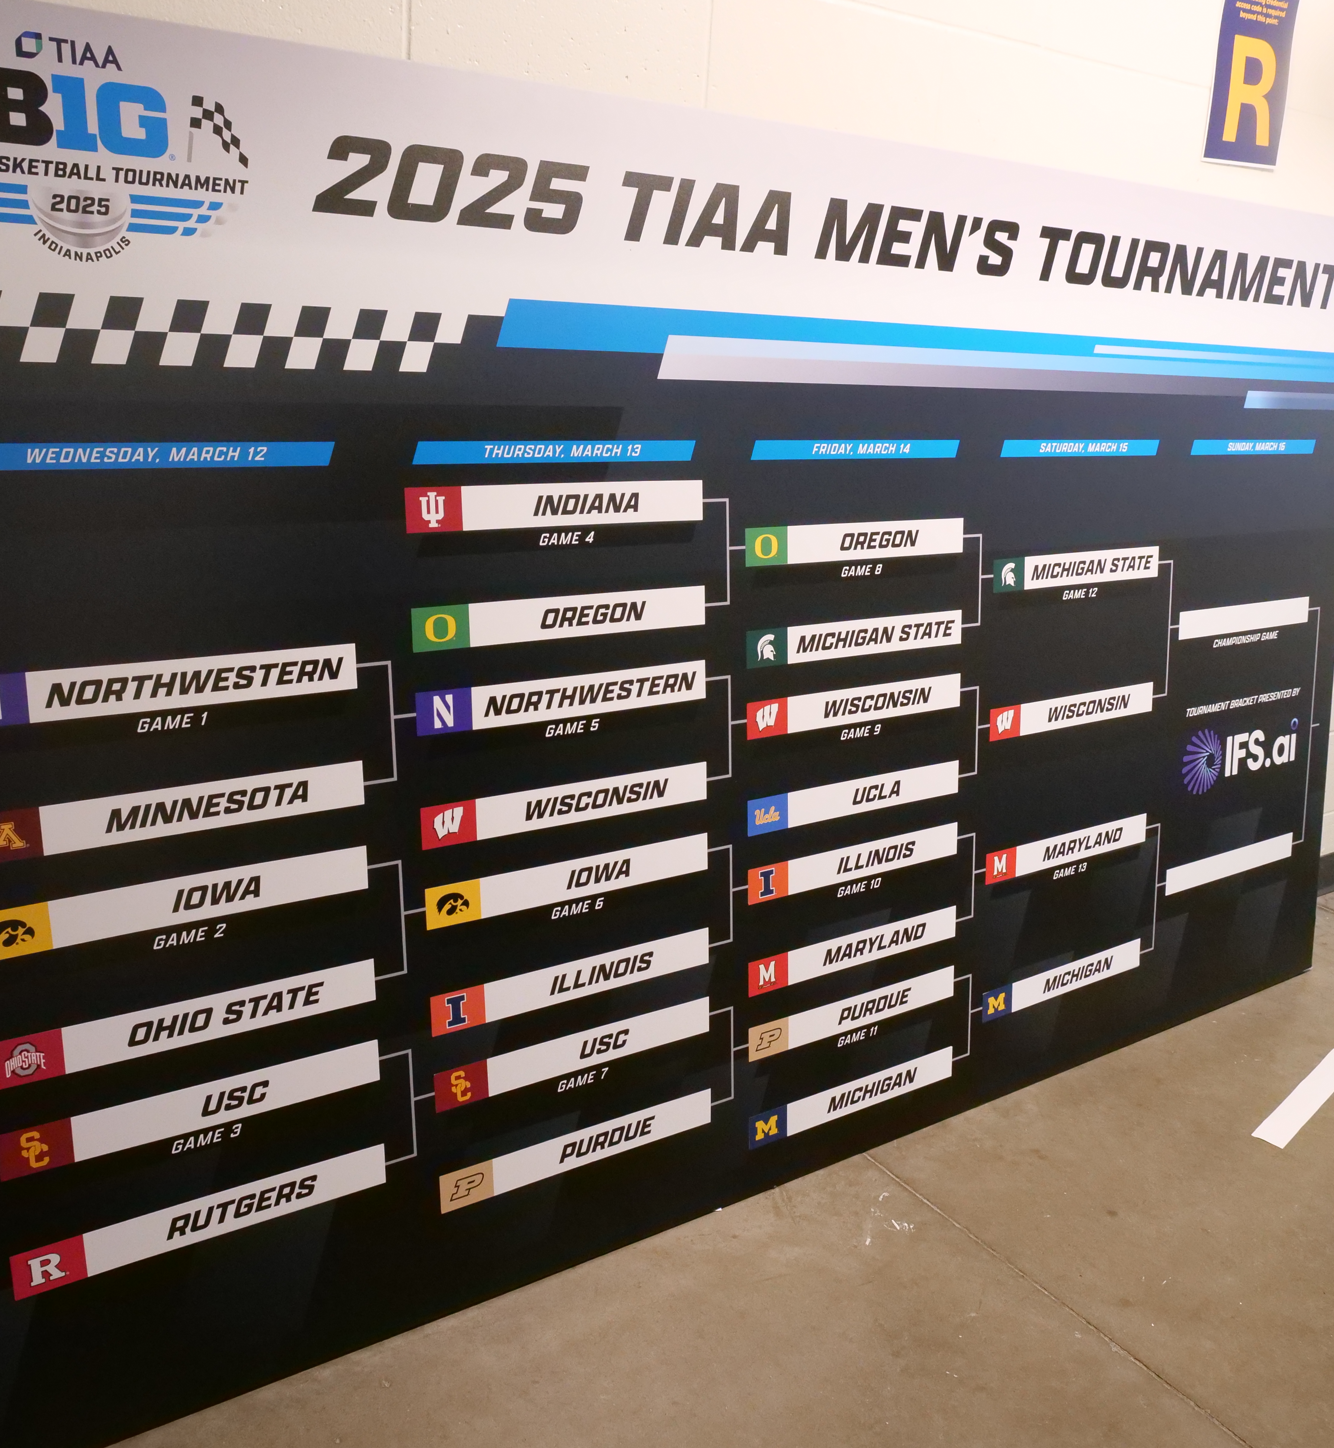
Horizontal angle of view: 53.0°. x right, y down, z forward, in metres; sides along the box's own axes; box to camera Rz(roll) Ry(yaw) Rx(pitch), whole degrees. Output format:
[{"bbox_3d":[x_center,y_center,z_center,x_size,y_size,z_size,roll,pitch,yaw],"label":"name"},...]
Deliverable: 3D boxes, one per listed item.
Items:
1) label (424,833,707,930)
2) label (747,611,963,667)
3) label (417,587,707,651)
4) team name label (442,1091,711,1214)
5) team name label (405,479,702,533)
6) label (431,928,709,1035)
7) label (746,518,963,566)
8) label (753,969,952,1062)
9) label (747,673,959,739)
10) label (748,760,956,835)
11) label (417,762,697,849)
[{"bbox_3d":[-0.117,0.197,1.707,0.414,0.051,0.007,-8,13,-34],"label":"label"},{"bbox_3d":[0.277,-0.123,1.926,0.415,0.051,0.007,-8,13,-34],"label":"label"},{"bbox_3d":[-0.122,-0.131,1.646,0.414,0.051,0.007,-8,13,-34],"label":"label"},{"bbox_3d":[-0.109,0.559,1.765,0.409,0.051,0.007,-8,12,-33],"label":"team name label"},{"bbox_3d":[-0.124,-0.264,1.620,0.409,0.051,0.007,-8,12,-33],"label":"team name label"},{"bbox_3d":[-0.114,0.329,1.731,0.414,0.051,0.007,-8,13,-34],"label":"label"},{"bbox_3d":[0.275,-0.258,1.892,0.409,0.051,0.007,-8,12,-33],"label":"label"},{"bbox_3d":[0.287,0.435,2.029,0.415,0.051,0.007,-8,13,-34],"label":"label"},{"bbox_3d":[0.279,-0.027,1.944,0.415,0.051,0.007,-8,13,-34],"label":"label"},{"bbox_3d":[0.281,0.107,1.957,0.409,0.051,0.007,-8,12,-33],"label":"label"},{"bbox_3d":[-0.117,0.101,1.684,0.409,0.051,0.007,-8,12,-33],"label":"label"}]

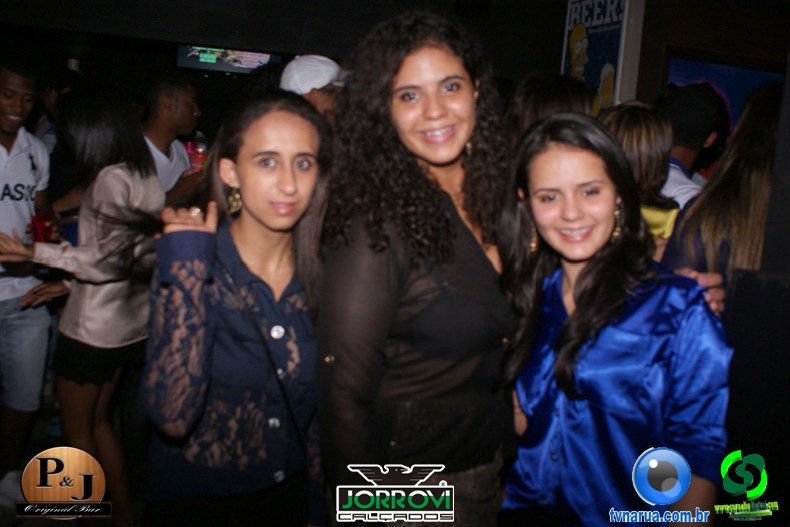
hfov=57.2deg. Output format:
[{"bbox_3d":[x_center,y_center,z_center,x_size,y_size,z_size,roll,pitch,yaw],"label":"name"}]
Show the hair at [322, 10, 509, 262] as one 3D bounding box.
[{"bbox_3d":[0.033,-0.207,1.180,0.285,0.380,0.270,-1,7,-7],"label":"hair"}]

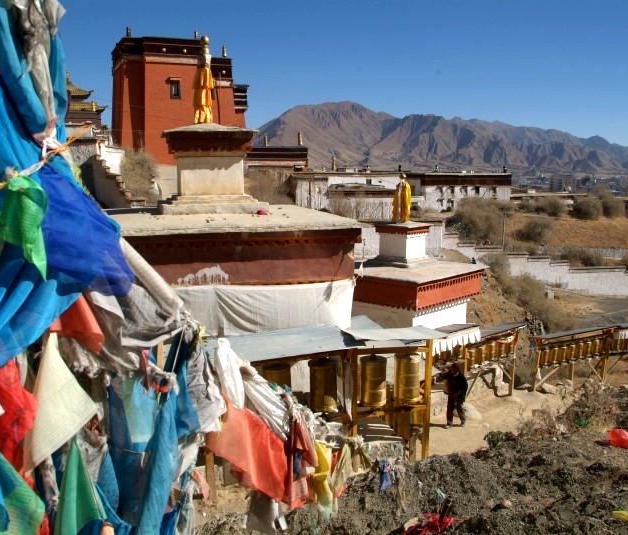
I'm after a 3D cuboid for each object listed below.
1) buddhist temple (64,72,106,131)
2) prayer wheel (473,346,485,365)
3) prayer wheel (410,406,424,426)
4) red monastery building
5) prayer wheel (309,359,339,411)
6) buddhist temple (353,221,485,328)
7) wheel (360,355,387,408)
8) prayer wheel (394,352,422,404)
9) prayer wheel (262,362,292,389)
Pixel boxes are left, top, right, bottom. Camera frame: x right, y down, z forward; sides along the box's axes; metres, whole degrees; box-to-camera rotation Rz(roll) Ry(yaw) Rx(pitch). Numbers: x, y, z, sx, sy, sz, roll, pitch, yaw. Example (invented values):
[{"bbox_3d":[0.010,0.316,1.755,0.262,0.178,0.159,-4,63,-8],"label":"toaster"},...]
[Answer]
[{"bbox_3d":[-45.229,-30.588,112.000,11.500,11.500,11.500,-3,10,-22],"label":"buddhist temple"},{"bbox_3d":[4.082,2.191,14.900,0.290,0.410,0.290,1,10,0],"label":"prayer wheel"},{"bbox_3d":[2.165,3.116,12.600,0.310,0.430,0.310,1,10,0],"label":"prayer wheel"},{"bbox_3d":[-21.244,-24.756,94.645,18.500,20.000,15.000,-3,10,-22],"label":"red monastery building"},{"bbox_3d":[0.176,2.172,11.100,0.490,0.870,0.490,1,10,0],"label":"prayer wheel"},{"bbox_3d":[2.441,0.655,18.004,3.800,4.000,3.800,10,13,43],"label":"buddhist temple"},{"bbox_3d":[1.135,2.164,11.400,0.490,0.870,0.490,1,10,0],"label":"wheel"},{"bbox_3d":[1.826,2.172,11.750,0.490,0.870,0.490,1,10,0],"label":"prayer wheel"},{"bbox_3d":[-0.669,2.186,10.850,0.490,0.870,0.490,1,10,0],"label":"prayer wheel"}]

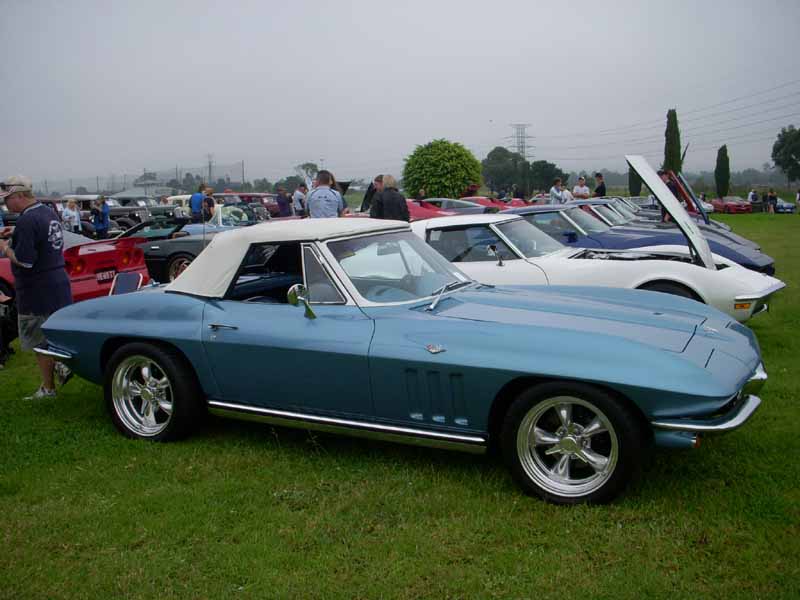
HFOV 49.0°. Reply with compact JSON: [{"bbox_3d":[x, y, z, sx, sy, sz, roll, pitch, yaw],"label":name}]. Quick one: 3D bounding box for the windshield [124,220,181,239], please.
[{"bbox_3d":[-3.833,-1.076,13.600,0.550,0.340,1.350,3,8,24],"label":"windshield"}]

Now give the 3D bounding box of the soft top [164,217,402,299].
[{"bbox_3d":[-0.692,-0.299,5.545,1.280,0.430,1.300,3,8,24],"label":"soft top"}]

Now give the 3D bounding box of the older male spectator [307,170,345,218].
[{"bbox_3d":[-1.108,-1.035,13.117,0.550,1.780,0.360,0,8,3],"label":"older male spectator"}]

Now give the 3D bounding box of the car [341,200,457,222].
[{"bbox_3d":[-0.431,-1.642,19.579,4.500,1.190,1.800,3,8,24],"label":"car"}]

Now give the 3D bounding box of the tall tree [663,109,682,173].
[{"bbox_3d":[26.388,-14.076,85.587,1.750,8.900,1.750,0,8,0],"label":"tall tree"}]

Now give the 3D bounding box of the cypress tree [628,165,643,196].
[{"bbox_3d":[20.128,-9.950,75.233,1.150,3.700,1.150,0,7,0],"label":"cypress tree"}]

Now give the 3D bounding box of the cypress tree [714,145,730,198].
[{"bbox_3d":[26.502,-10.318,72.308,1.250,4.900,1.250,0,7,0],"label":"cypress tree"}]

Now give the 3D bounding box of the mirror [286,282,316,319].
[{"bbox_3d":[-0.490,0.005,4.502,0.135,0.185,0.120,3,8,25],"label":"mirror"}]

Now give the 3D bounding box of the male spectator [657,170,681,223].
[{"bbox_3d":[5.450,-1.737,17.911,0.400,1.770,0.500,0,7,6],"label":"male spectator"}]

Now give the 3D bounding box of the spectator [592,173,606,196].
[{"bbox_3d":[5.145,-2.379,22.612,0.380,1.790,0.500,-3,8,-18],"label":"spectator"}]

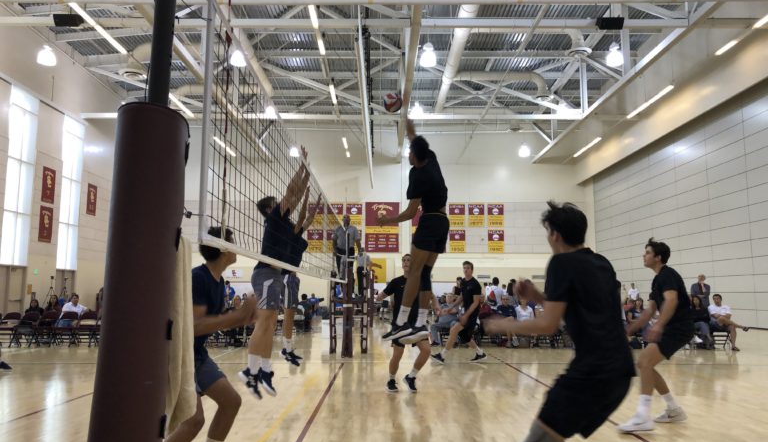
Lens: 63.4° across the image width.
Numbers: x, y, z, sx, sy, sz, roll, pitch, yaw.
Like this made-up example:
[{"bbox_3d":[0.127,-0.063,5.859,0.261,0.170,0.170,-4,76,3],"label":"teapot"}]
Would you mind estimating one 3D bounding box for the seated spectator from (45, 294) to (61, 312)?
[{"bbox_3d":[-8.490,2.502,15.788,0.500,1.207,0.800,1,-7,-6],"label":"seated spectator"}]

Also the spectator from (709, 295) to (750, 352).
[{"bbox_3d":[8.143,2.380,14.744,0.620,1.270,0.880,0,-7,0],"label":"spectator"}]

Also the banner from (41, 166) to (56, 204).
[{"bbox_3d":[-14.864,-1.561,27.569,0.030,1.540,1.030,0,-7,0],"label":"banner"}]

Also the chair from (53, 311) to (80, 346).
[{"bbox_3d":[-7.644,2.591,14.874,0.460,0.820,0.500,0,-7,0],"label":"chair"}]

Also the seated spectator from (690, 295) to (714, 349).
[{"bbox_3d":[7.529,2.406,14.825,0.500,1.223,0.800,0,-7,0],"label":"seated spectator"}]

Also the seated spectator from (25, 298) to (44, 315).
[{"bbox_3d":[-8.935,2.551,15.887,0.520,1.120,0.820,0,-7,0],"label":"seated spectator"}]

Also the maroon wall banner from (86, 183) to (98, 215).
[{"bbox_3d":[-14.875,-1.056,31.697,0.030,1.540,1.030,0,-7,0],"label":"maroon wall banner"}]

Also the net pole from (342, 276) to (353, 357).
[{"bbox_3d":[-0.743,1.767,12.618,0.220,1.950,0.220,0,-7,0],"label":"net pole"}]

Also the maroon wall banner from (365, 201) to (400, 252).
[{"bbox_3d":[-0.101,0.405,40.430,2.180,3.292,0.050,0,-7,0],"label":"maroon wall banner"}]

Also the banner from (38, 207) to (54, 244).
[{"bbox_3d":[-14.868,0.181,27.352,0.030,1.540,1.030,0,-7,0],"label":"banner"}]

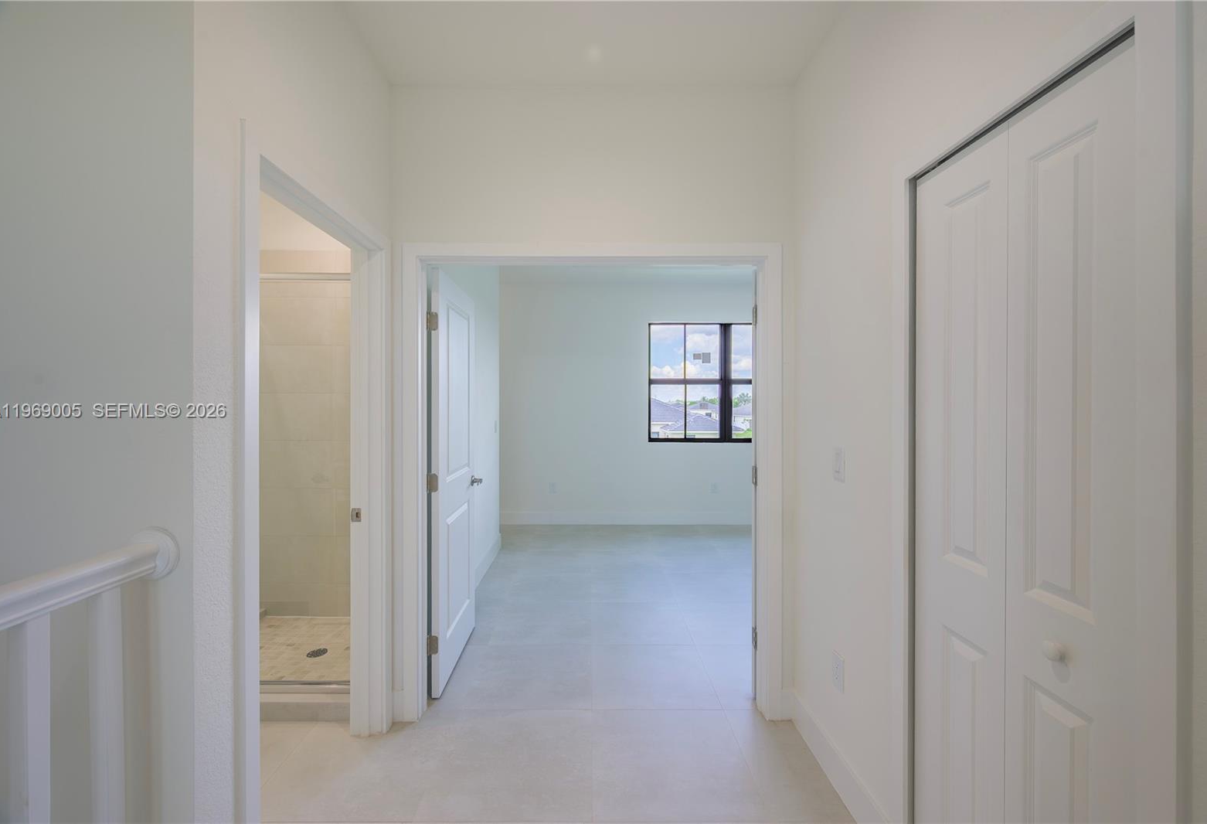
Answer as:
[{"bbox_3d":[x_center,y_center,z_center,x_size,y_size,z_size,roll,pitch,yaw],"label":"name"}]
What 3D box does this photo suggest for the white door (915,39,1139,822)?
[{"bbox_3d":[0.919,0.364,1.077,0.038,2.008,0.597,0,1,-1],"label":"white door"}]

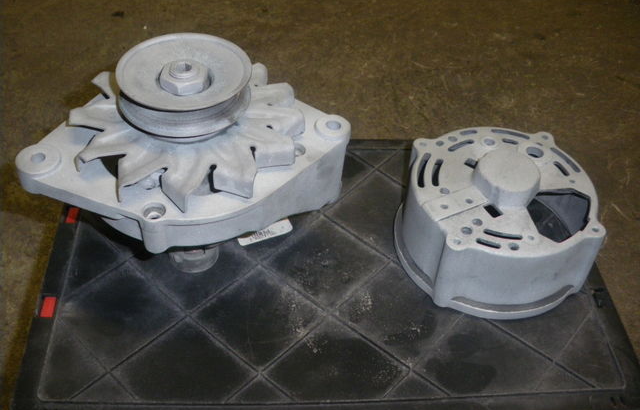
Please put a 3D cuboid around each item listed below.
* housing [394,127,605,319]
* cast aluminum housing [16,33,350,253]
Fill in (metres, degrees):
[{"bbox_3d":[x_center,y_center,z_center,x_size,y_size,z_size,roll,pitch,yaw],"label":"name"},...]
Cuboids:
[{"bbox_3d":[0.123,0.002,0.461,0.134,0.076,0.134,-4,48,-8],"label":"housing"},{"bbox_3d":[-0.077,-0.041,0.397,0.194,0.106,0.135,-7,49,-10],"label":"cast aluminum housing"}]

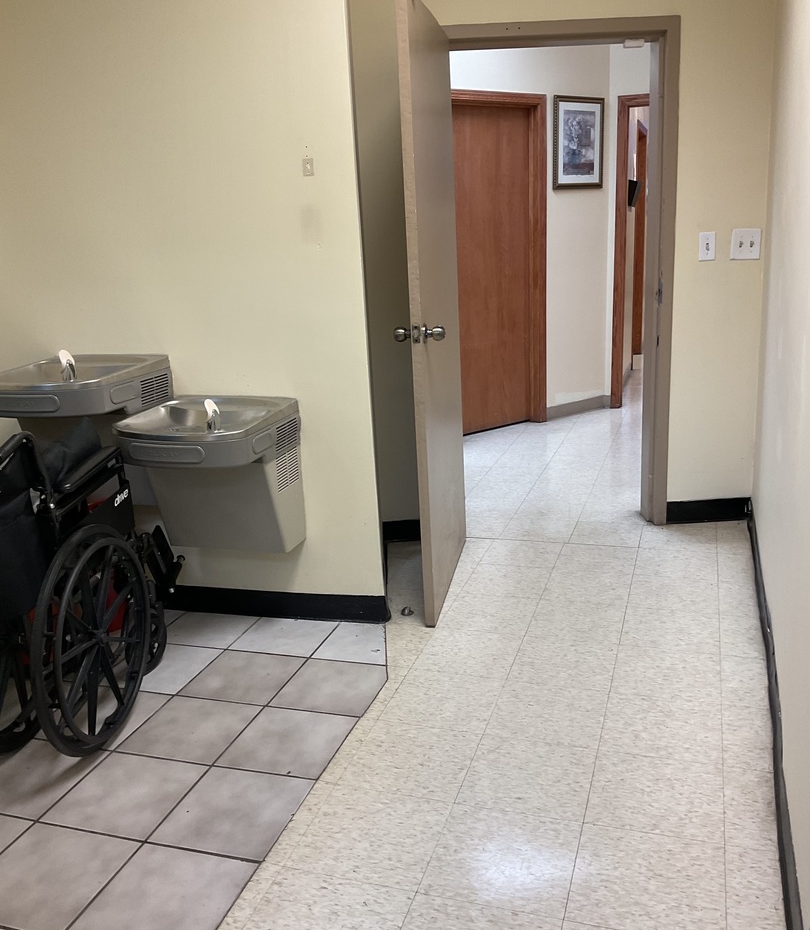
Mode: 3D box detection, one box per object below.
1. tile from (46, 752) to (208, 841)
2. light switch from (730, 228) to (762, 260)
[{"bbox_3d":[-0.697,0.832,2.283,0.308,0.010,0.308,2,16,18],"label":"tile"},{"bbox_3d":[1.394,-0.898,3.685,0.118,0.119,0.018,-4,15,-1],"label":"light switch"}]

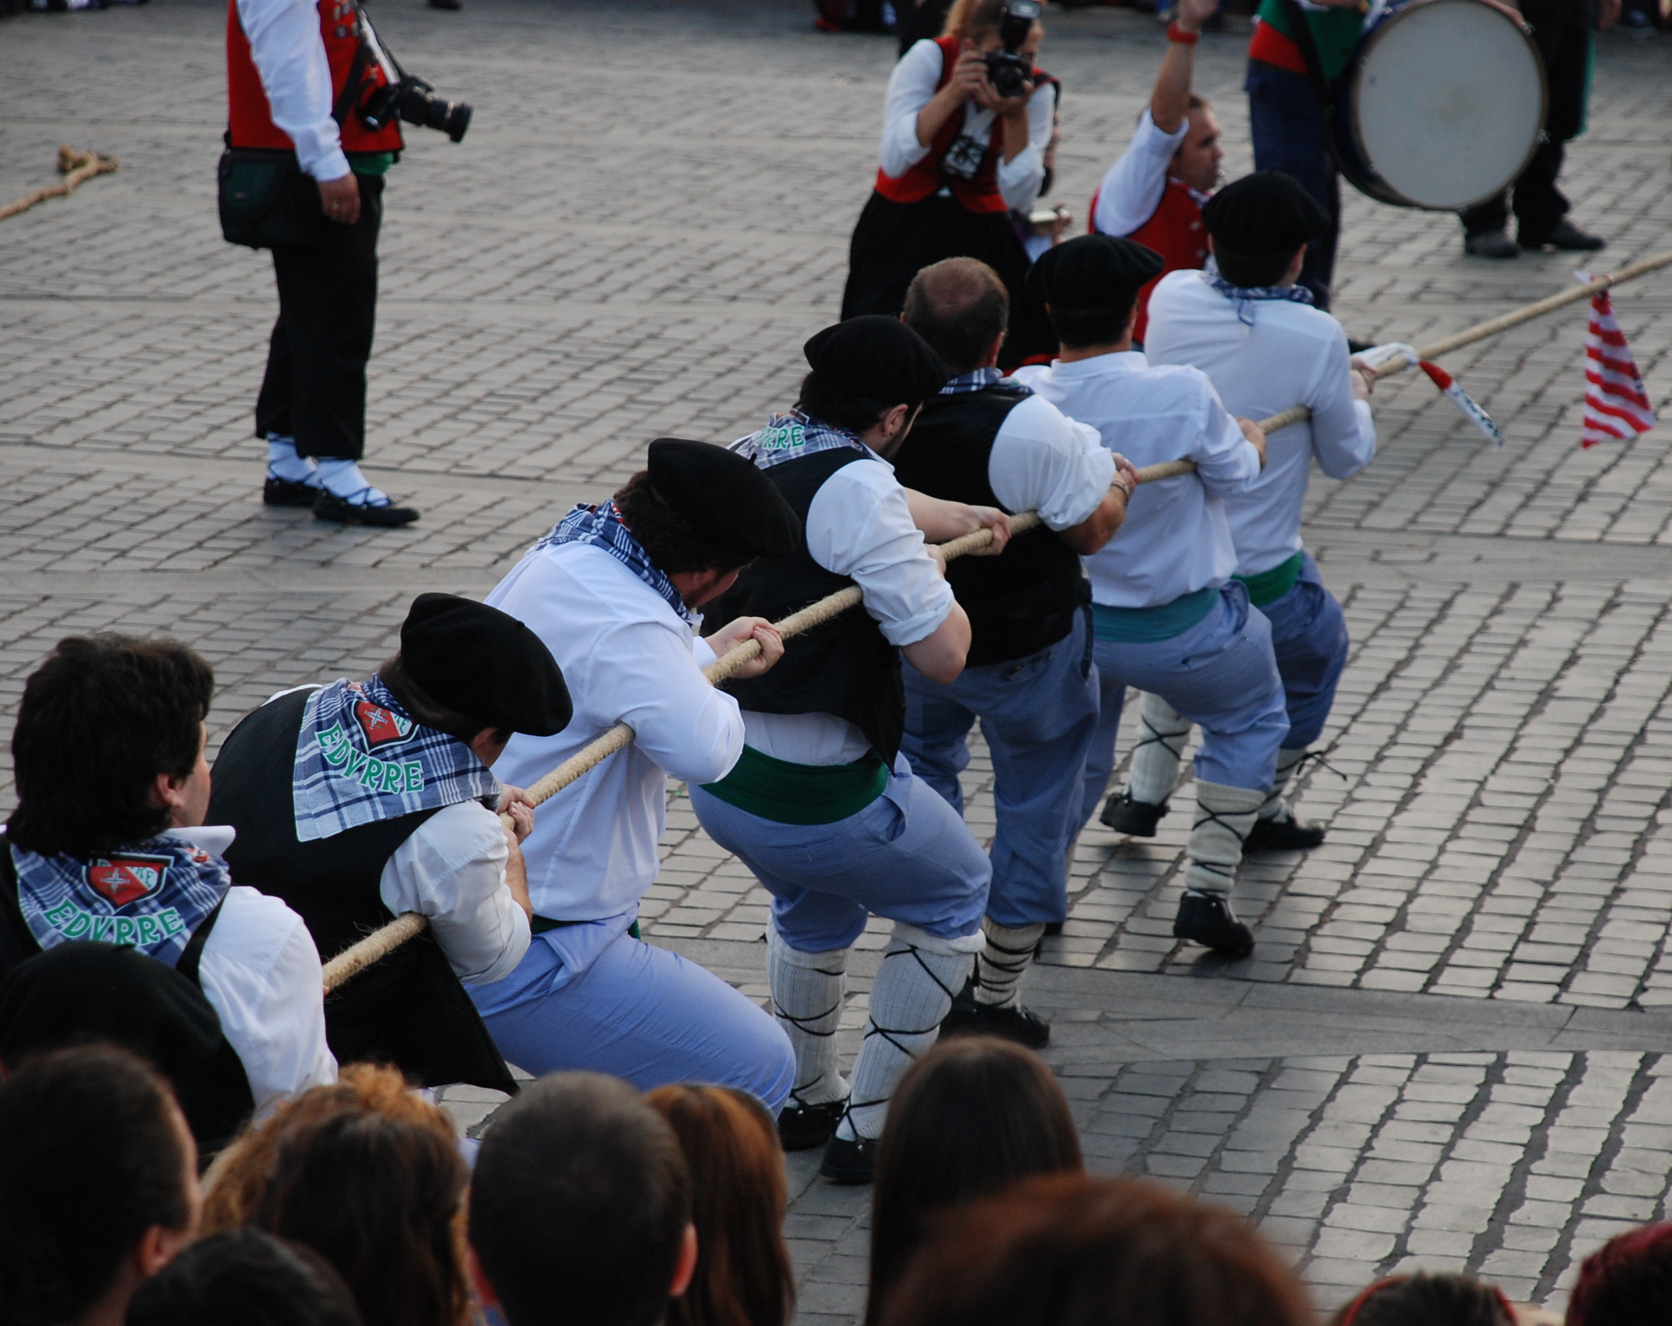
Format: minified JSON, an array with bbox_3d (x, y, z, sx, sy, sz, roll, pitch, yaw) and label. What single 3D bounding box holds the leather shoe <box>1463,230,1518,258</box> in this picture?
[{"bbox_3d":[2.408,-1.539,33.950,0.105,0.110,0.270,-5,9,-35],"label":"leather shoe"}]

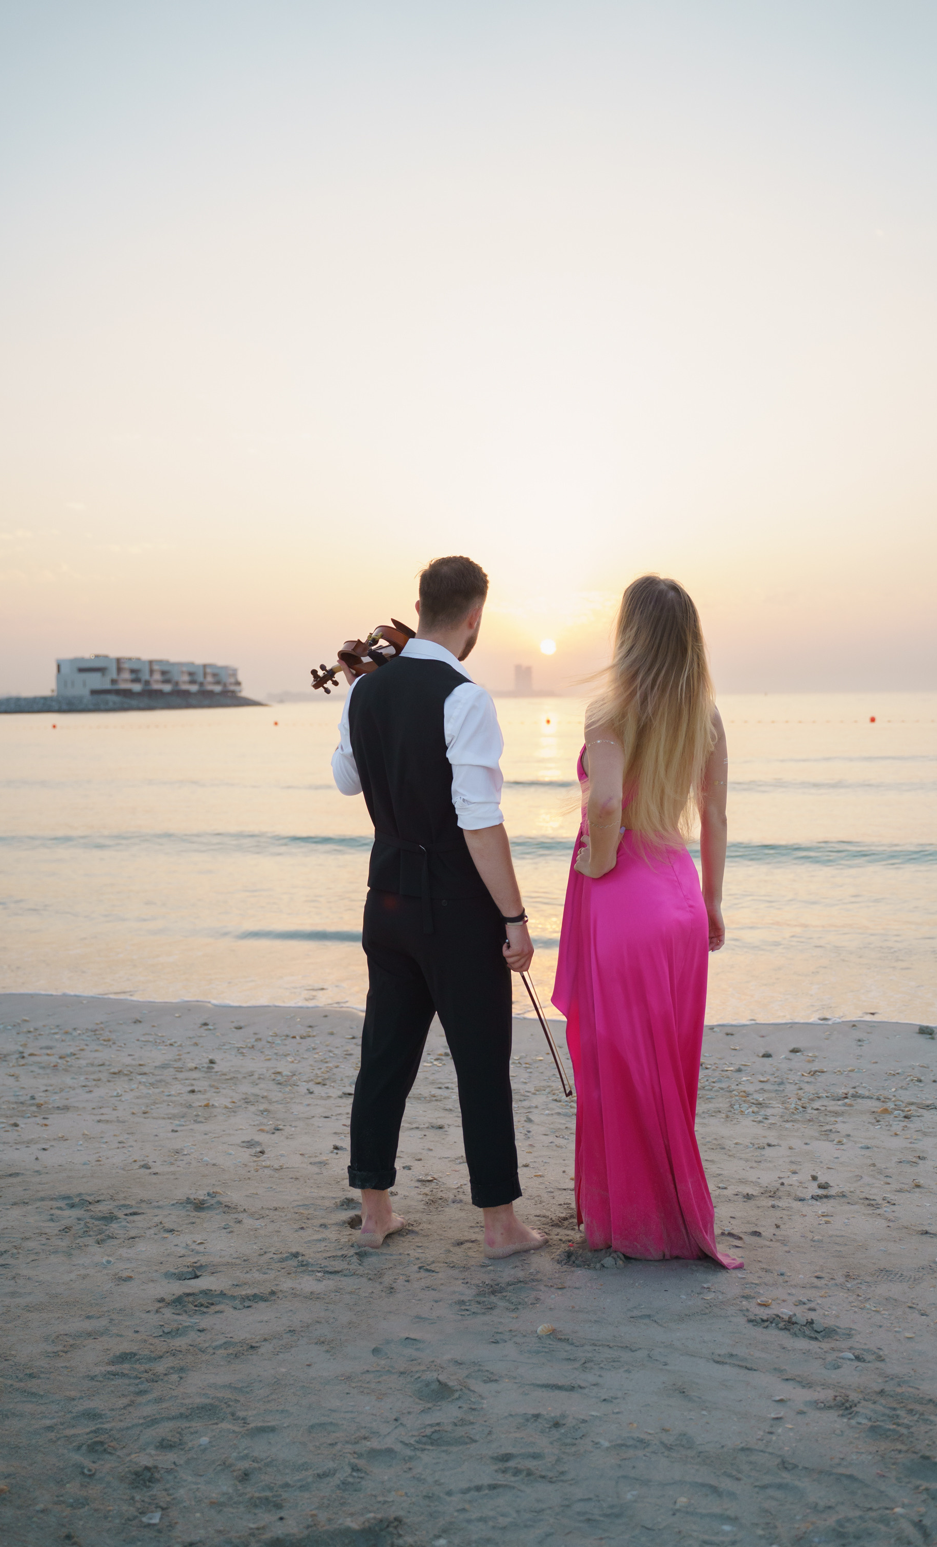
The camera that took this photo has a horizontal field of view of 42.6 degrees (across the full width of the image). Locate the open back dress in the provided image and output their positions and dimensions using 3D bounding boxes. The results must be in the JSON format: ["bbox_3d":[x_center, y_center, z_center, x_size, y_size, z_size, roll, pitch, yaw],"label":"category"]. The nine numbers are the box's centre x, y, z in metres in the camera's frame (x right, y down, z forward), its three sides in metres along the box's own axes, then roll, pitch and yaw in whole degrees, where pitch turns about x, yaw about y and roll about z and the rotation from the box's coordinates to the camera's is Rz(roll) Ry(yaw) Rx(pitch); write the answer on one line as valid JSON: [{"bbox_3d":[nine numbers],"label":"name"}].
[{"bbox_3d":[0.450,0.554,3.081,0.440,1.280,0.500,-3,4,-27],"label":"open back dress"}]

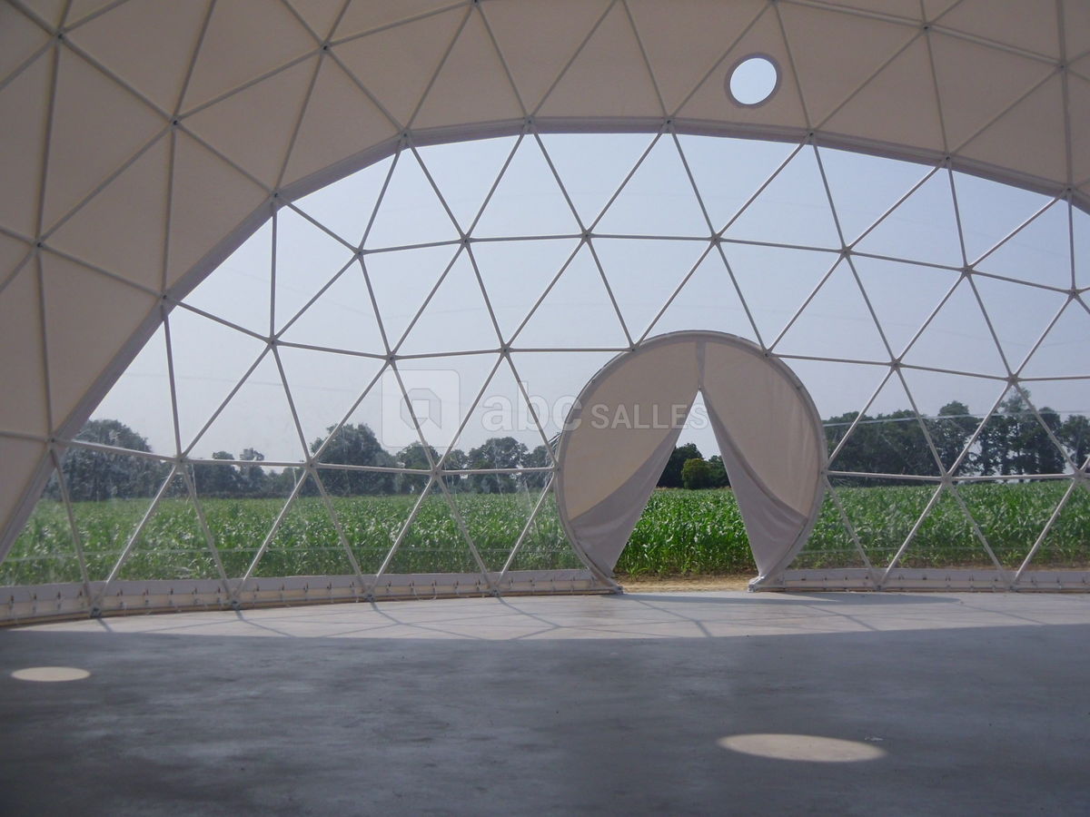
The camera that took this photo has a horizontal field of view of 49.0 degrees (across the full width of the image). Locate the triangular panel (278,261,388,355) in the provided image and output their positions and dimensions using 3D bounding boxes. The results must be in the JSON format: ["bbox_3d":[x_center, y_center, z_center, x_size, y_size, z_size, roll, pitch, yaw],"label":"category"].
[{"bbox_3d":[-3.188,-1.688,19.250,0.040,1.494,2.186,24,12,42],"label":"triangular panel"}]

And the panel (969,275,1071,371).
[{"bbox_3d":[8.615,-1.504,22.355,1.774,1.701,0.040,14,23,12],"label":"panel"}]

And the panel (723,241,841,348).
[{"bbox_3d":[4.275,-2.048,22.590,2.288,1.980,0.040,4,22,-6],"label":"panel"}]

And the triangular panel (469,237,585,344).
[{"bbox_3d":[-0.386,-2.035,21.197,2.155,1.896,0.040,-7,26,-26],"label":"triangular panel"}]

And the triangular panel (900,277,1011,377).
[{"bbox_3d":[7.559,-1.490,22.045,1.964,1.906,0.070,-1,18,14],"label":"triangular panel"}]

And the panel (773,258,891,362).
[{"bbox_3d":[5.588,-1.894,22.687,2.291,1.939,0.040,4,19,0],"label":"panel"}]

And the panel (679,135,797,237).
[{"bbox_3d":[3.282,-4.021,21.462,2.426,1.970,0.040,2,33,-12],"label":"panel"}]

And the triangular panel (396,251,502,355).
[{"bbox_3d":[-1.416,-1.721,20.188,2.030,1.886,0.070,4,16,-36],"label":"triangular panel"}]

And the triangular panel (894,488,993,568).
[{"bbox_3d":[7.538,2.274,22.707,1.840,1.563,0.070,-1,-2,13],"label":"triangular panel"}]

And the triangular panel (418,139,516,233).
[{"bbox_3d":[-1.429,-3.674,19.033,1.733,1.786,0.070,5,28,-40],"label":"triangular panel"}]

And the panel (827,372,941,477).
[{"bbox_3d":[6.664,0.275,23.206,2.168,2.007,0.040,2,9,6],"label":"panel"}]

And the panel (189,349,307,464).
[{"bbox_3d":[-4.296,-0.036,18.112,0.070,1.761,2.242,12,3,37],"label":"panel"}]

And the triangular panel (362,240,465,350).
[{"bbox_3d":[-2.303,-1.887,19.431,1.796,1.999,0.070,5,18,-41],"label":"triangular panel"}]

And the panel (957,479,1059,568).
[{"bbox_3d":[8.991,2.339,22.891,2.179,1.963,0.040,-3,1,18],"label":"panel"}]

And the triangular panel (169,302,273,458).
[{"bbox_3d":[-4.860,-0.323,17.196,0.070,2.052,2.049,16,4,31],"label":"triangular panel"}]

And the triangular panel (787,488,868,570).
[{"bbox_3d":[5.424,2.328,22.933,1.560,1.570,0.070,0,-2,1],"label":"triangular panel"}]

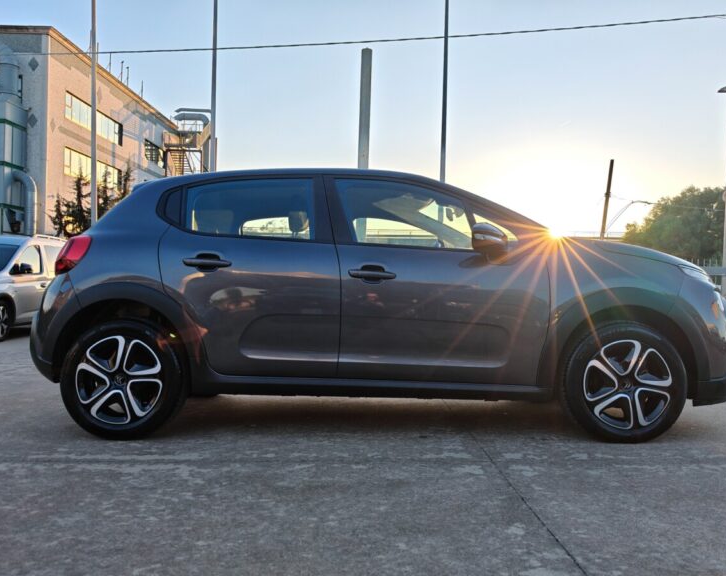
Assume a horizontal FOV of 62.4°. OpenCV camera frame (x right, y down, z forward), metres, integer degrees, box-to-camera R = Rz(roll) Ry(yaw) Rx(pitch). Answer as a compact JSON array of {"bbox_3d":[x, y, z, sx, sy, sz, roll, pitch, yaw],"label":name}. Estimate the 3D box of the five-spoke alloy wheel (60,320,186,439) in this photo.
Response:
[{"bbox_3d":[-1.230,0.466,3.085,0.620,0.620,0.205,1,1,1],"label":"five-spoke alloy wheel"}]

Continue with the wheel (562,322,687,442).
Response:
[{"bbox_3d":[1.317,0.481,3.035,0.620,0.620,0.205,1,1,1],"label":"wheel"}]

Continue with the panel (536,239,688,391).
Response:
[{"bbox_3d":[1.222,0.131,2.971,0.740,0.750,0.190,1,1,1],"label":"panel"}]

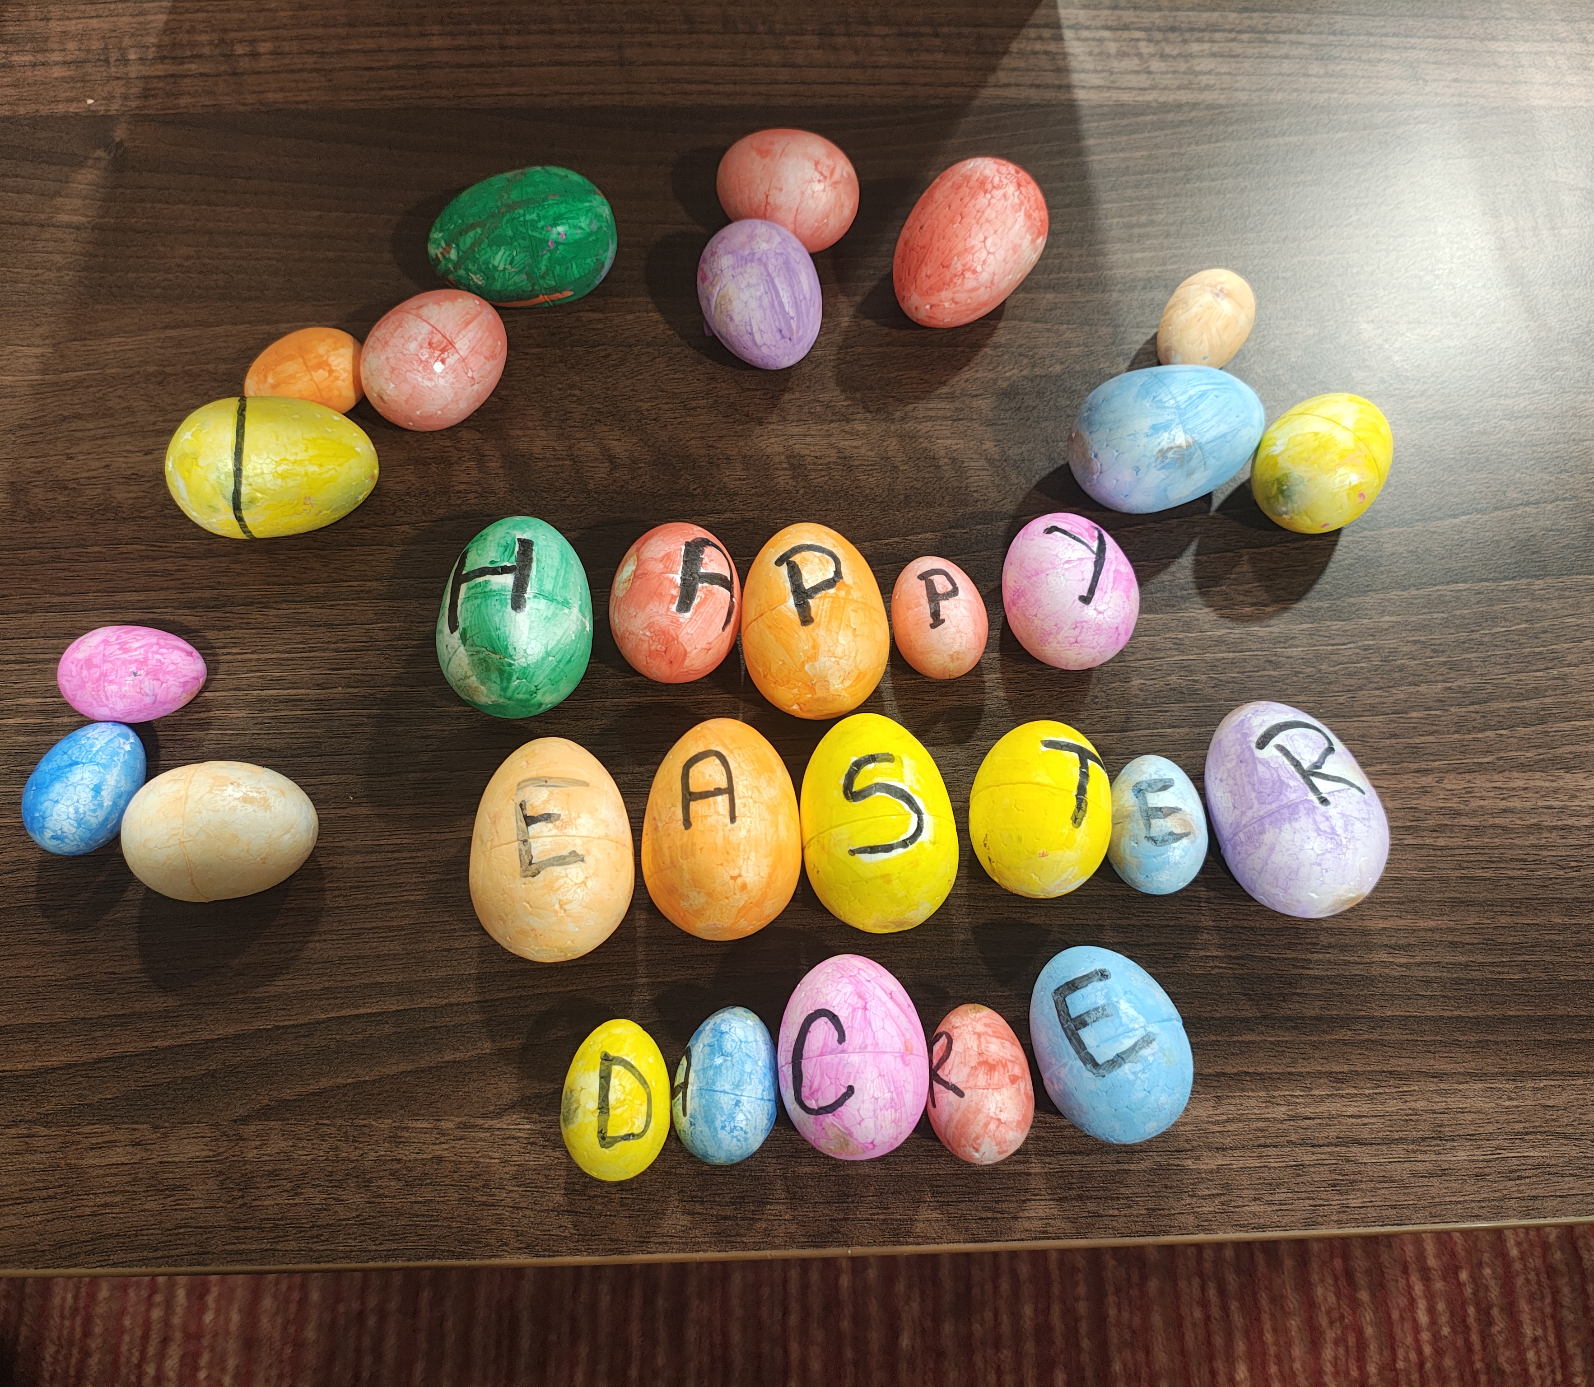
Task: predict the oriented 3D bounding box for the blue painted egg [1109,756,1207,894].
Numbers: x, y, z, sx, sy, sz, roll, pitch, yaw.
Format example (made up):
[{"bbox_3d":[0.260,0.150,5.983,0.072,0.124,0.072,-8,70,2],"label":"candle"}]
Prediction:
[{"bbox_3d":[0.114,0.042,0.423,0.031,0.031,0.045,4,61,1],"label":"blue painted egg"}]

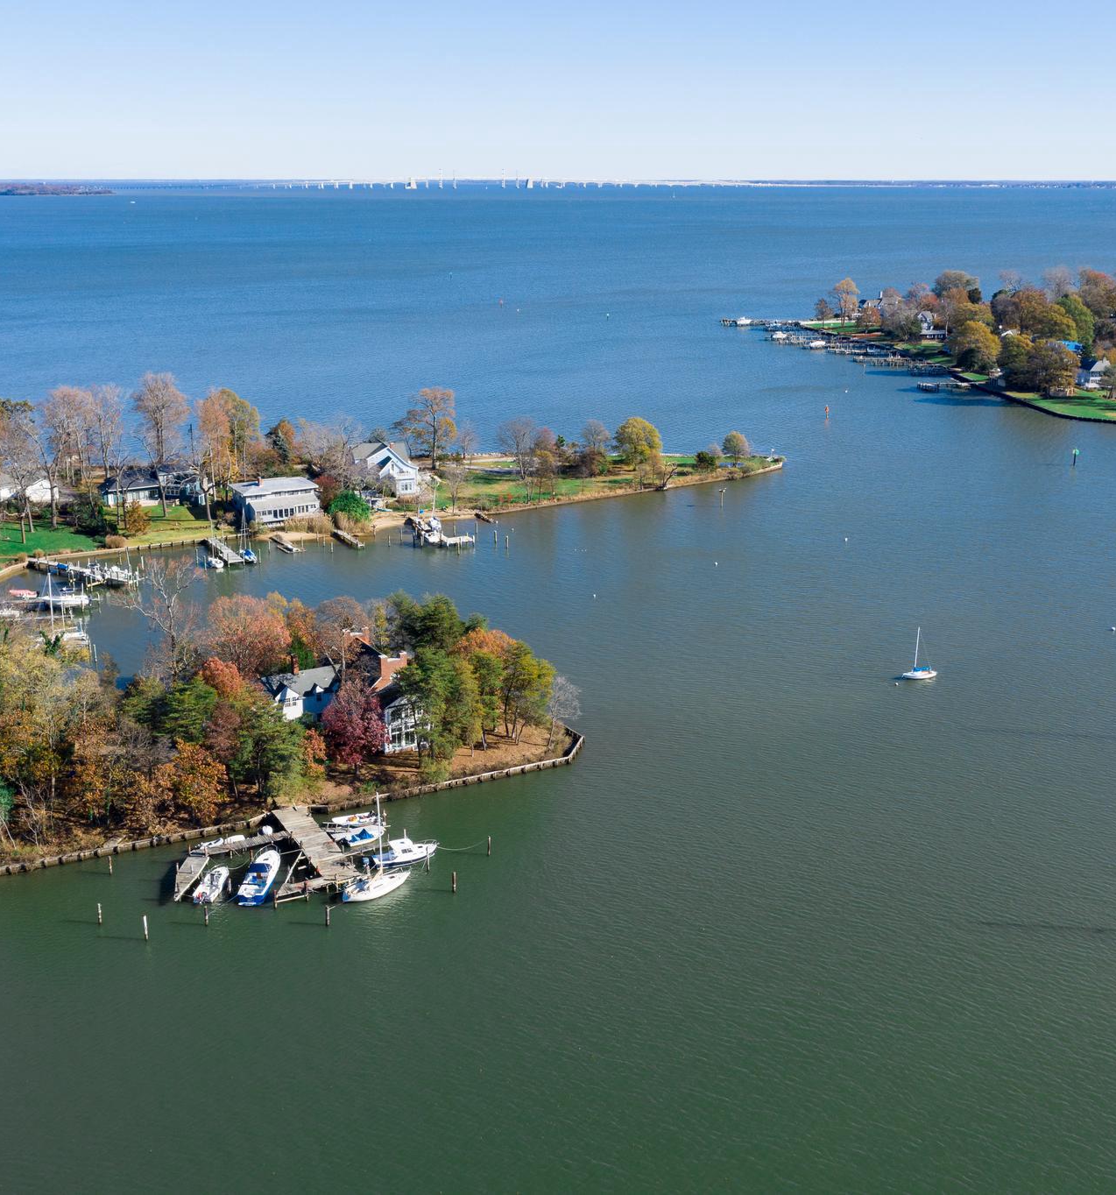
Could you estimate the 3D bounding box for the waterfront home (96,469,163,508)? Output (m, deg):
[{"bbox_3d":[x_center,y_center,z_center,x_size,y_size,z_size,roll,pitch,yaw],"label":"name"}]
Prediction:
[{"bbox_3d":[-90.260,-23.890,295.450,13.000,6.800,10.500,-6,18,-20],"label":"waterfront home"}]

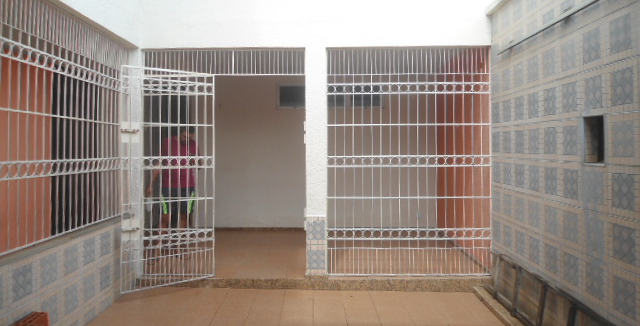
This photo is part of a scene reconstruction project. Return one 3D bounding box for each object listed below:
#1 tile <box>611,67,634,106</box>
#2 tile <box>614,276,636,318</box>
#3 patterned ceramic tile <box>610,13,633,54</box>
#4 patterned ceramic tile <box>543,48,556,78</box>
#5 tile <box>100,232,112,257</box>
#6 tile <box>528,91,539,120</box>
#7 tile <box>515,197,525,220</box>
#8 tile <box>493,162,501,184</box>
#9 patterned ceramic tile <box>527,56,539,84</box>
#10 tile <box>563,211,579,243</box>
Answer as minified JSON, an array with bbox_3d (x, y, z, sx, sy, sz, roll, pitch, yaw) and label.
[{"bbox_3d":[1.763,-0.443,2.803,0.010,0.203,0.203,0,1,1],"label":"tile"},{"bbox_3d":[1.781,0.778,2.806,0.010,0.203,0.203,0,1,1],"label":"tile"},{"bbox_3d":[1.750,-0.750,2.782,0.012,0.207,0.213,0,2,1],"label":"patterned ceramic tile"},{"bbox_3d":[1.830,-0.798,3.816,0.010,0.207,0.207,0,1,1],"label":"patterned ceramic tile"},{"bbox_3d":[-2.062,0.787,4.643,0.010,0.213,0.213,0,2,0],"label":"tile"},{"bbox_3d":[1.804,-0.485,4.051,0.010,0.205,0.205,0,2,1],"label":"tile"},{"bbox_3d":[1.829,0.425,4.396,0.012,0.207,0.213,0,2,1],"label":"tile"},{"bbox_3d":[1.835,0.099,4.985,0.010,0.205,0.205,0,2,1],"label":"tile"},{"bbox_3d":[1.855,-0.816,4.196,0.010,0.213,0.213,0,2,1],"label":"patterned ceramic tile"},{"bbox_3d":[1.836,0.465,3.502,0.012,0.207,0.210,-1,2,1],"label":"tile"}]

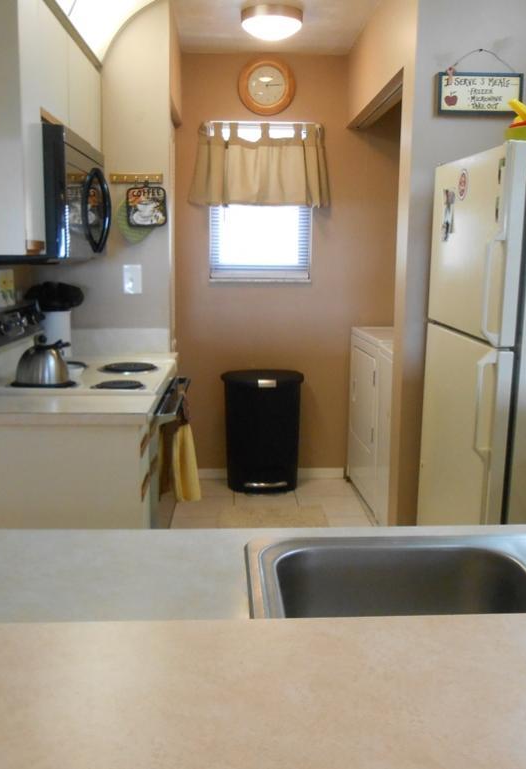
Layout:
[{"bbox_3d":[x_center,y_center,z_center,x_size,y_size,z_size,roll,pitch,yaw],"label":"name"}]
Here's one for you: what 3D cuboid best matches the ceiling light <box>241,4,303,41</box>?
[{"bbox_3d":[0.041,-1.655,3.578,0.315,0.120,0.315,0,10,-3],"label":"ceiling light"}]

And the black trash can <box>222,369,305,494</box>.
[{"bbox_3d":[-0.001,0.257,4.442,0.465,0.690,0.320,0,10,-3],"label":"black trash can"}]

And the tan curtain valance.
[{"bbox_3d":[-0.017,-1.223,4.300,0.780,0.462,0.100,0,10,-3],"label":"tan curtain valance"}]

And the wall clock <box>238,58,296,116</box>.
[{"bbox_3d":[0.022,-1.644,4.260,0.322,0.307,0.040,0,10,-3],"label":"wall clock"}]

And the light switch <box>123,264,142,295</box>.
[{"bbox_3d":[-0.567,-0.460,3.353,0.077,0.124,0.020,0,10,-3],"label":"light switch"}]

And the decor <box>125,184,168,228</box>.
[{"bbox_3d":[-0.474,-0.728,3.143,0.167,0.173,0.020,0,10,-3],"label":"decor"}]

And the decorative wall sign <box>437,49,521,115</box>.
[{"bbox_3d":[0.778,-1.084,2.762,0.321,0.227,0.020,0,10,-3],"label":"decorative wall sign"}]

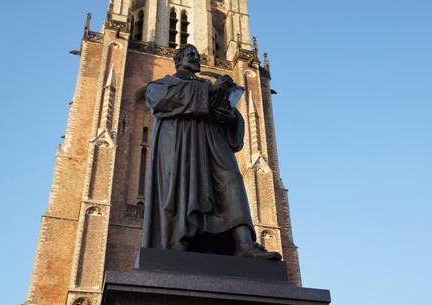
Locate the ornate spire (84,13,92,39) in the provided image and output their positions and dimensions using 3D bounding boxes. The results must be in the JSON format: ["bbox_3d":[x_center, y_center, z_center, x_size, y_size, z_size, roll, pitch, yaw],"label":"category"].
[{"bbox_3d":[-11.733,-11.619,49.080,0.420,3.380,0.420,9,-36,-15],"label":"ornate spire"}]

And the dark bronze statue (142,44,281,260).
[{"bbox_3d":[-0.102,-0.084,5.587,0.950,2.900,1.020,28,-44,-36],"label":"dark bronze statue"}]

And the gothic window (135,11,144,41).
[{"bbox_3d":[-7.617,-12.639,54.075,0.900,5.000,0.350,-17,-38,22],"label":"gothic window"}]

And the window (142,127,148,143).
[{"bbox_3d":[-5.832,-1.412,44.351,0.420,1.641,0.300,9,-36,-15],"label":"window"}]

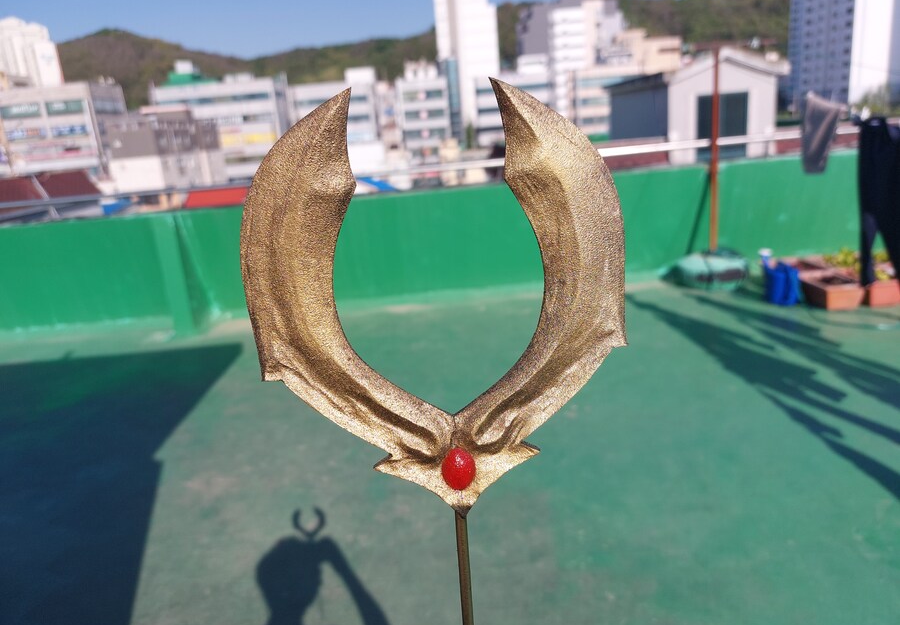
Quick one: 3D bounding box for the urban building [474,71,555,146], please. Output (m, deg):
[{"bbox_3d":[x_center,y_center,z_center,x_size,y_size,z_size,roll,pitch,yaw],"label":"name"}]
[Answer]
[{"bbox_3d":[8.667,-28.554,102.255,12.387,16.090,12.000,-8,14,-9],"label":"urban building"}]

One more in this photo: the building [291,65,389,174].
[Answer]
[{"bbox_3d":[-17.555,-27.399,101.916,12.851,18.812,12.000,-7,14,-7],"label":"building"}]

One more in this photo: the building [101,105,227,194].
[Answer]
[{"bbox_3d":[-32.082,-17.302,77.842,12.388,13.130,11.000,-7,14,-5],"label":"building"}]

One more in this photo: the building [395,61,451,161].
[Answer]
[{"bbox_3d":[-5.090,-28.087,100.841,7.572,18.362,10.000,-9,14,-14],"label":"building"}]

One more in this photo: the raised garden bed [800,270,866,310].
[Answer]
[{"bbox_3d":[3.247,-0.187,5.557,0.260,0.180,0.620,-3,14,9],"label":"raised garden bed"}]

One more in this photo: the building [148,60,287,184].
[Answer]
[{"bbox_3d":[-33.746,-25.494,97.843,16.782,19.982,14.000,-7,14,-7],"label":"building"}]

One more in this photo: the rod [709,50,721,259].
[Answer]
[{"bbox_3d":[2.783,-1.623,6.846,0.065,2.178,0.065,-5,13,0],"label":"rod"}]

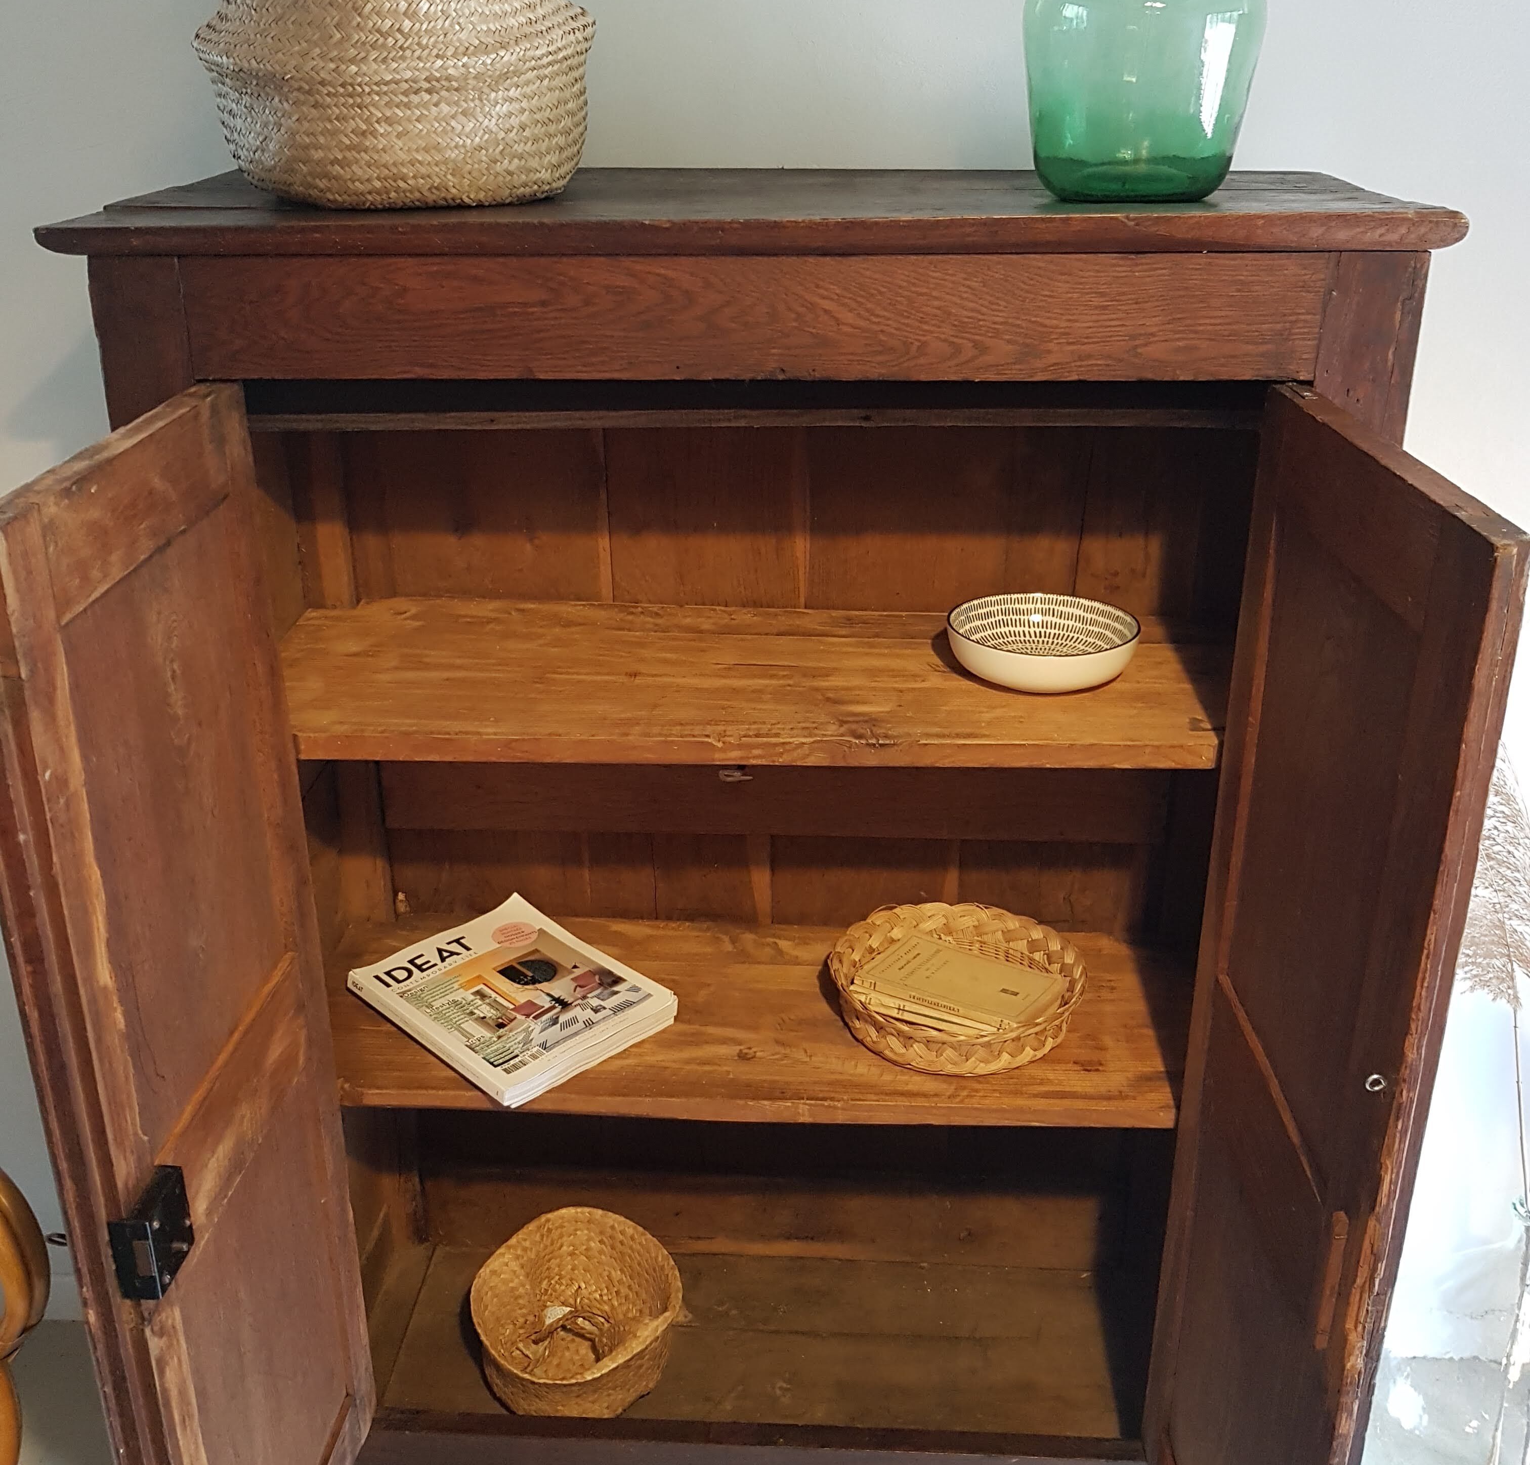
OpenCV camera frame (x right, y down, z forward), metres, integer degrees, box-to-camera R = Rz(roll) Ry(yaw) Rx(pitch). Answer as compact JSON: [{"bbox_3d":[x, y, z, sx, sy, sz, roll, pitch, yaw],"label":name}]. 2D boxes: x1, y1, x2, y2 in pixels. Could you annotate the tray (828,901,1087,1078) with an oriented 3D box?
[{"bbox_3d":[0.196,0.262,1.567,0.260,0.054,0.263,1,23,3],"label":"tray"}]

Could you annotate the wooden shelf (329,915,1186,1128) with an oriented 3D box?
[{"bbox_3d":[-0.004,0.290,1.600,0.890,0.021,0.333,1,23,3],"label":"wooden shelf"}]

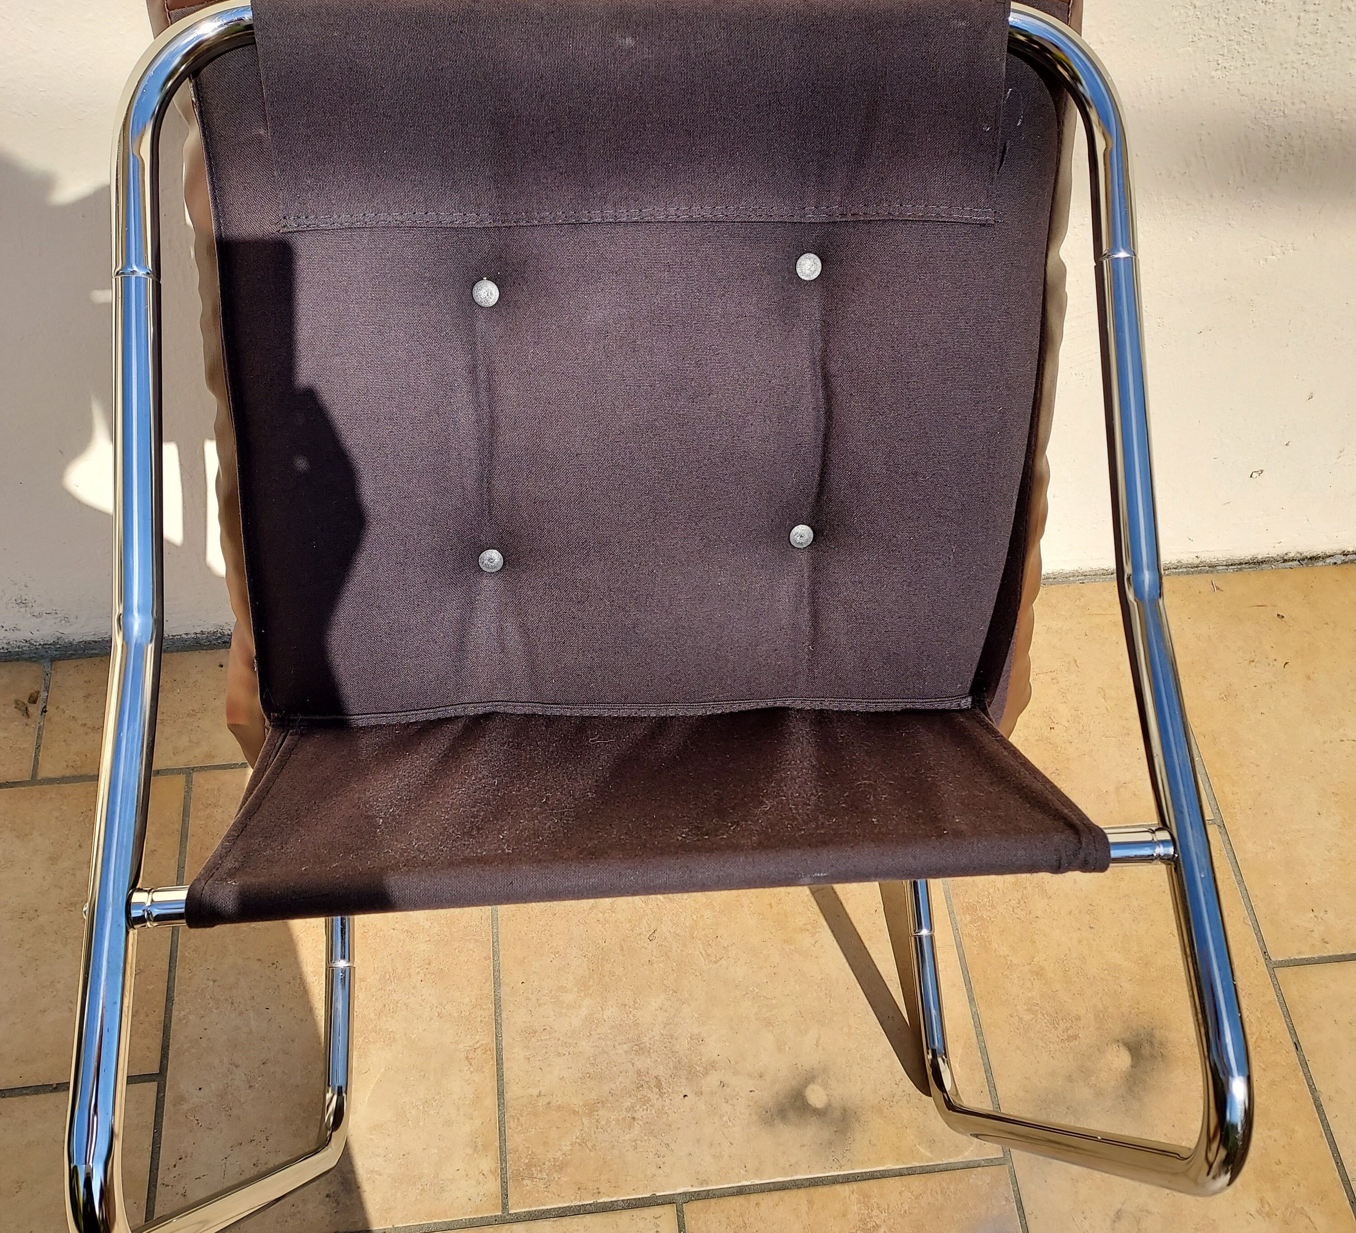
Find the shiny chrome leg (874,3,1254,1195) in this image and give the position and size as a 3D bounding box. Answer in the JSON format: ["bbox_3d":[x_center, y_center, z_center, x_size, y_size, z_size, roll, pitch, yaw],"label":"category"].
[{"bbox_3d":[0.237,0.062,1.018,0.081,0.738,0.709,-2,72,-4],"label":"shiny chrome leg"}]

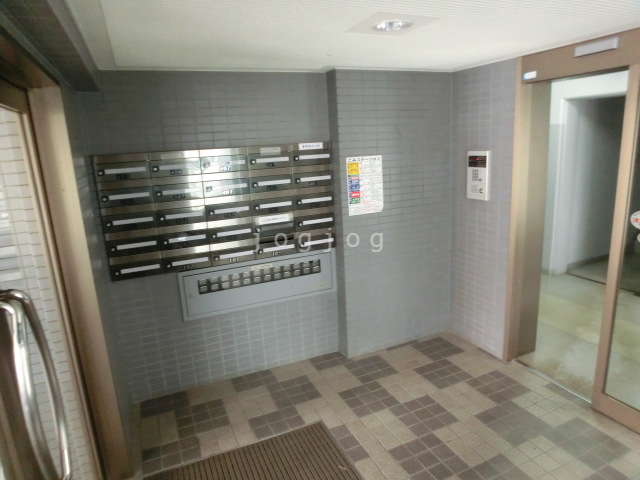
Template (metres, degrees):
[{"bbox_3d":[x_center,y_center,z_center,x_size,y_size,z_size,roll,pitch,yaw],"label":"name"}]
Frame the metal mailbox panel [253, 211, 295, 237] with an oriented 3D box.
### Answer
[{"bbox_3d":[-0.321,-0.110,2.752,0.303,0.154,0.040,-8,13,-20],"label":"metal mailbox panel"}]

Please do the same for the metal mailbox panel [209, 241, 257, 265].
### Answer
[{"bbox_3d":[-0.596,0.084,2.680,0.303,0.154,0.040,-8,13,-20],"label":"metal mailbox panel"}]

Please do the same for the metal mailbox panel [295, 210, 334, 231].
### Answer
[{"bbox_3d":[-0.039,-0.153,2.856,0.303,0.154,0.040,-8,13,-20],"label":"metal mailbox panel"}]

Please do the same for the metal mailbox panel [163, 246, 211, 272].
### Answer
[{"bbox_3d":[-0.874,0.134,2.574,0.299,0.127,0.030,-9,14,-21],"label":"metal mailbox panel"}]

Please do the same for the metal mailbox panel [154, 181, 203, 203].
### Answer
[{"bbox_3d":[-0.898,-0.308,2.471,0.299,0.109,0.030,-9,14,-21],"label":"metal mailbox panel"}]

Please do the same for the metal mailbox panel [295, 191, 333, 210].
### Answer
[{"bbox_3d":[-0.044,-0.285,2.836,0.299,0.109,0.030,-9,14,-21],"label":"metal mailbox panel"}]

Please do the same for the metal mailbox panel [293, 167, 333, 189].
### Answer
[{"bbox_3d":[-0.056,-0.443,2.798,0.299,0.127,0.030,-9,14,-21],"label":"metal mailbox panel"}]

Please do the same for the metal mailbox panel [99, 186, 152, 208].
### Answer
[{"bbox_3d":[-1.179,-0.266,2.362,0.299,0.109,0.030,-9,14,-21],"label":"metal mailbox panel"}]

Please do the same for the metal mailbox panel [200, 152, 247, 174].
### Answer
[{"bbox_3d":[-0.629,-0.500,2.545,0.299,0.109,0.030,-9,14,-21],"label":"metal mailbox panel"}]

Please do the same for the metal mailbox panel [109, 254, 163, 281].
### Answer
[{"bbox_3d":[-1.113,0.163,2.354,0.287,0.125,0.030,-8,14,-22],"label":"metal mailbox panel"}]

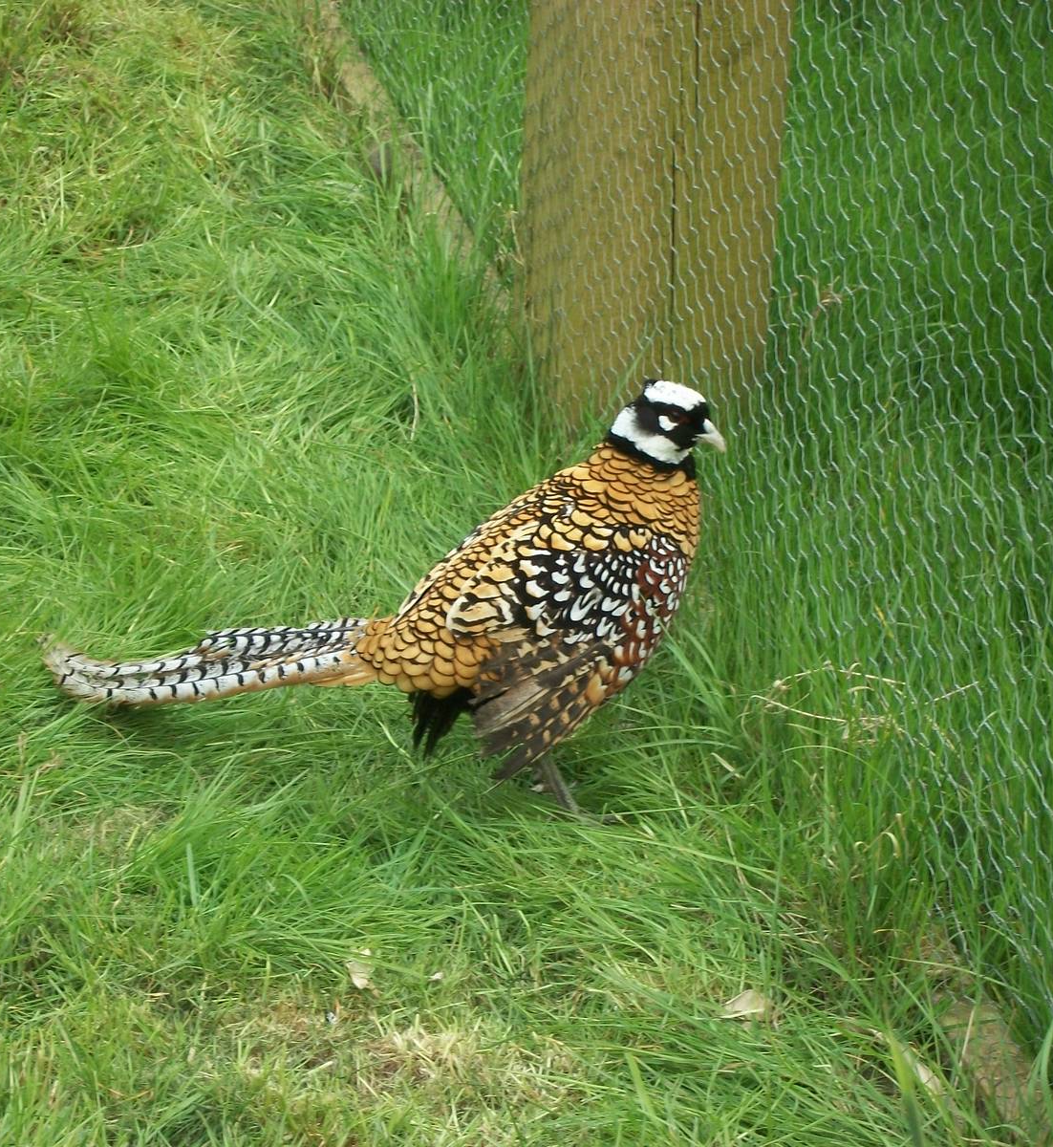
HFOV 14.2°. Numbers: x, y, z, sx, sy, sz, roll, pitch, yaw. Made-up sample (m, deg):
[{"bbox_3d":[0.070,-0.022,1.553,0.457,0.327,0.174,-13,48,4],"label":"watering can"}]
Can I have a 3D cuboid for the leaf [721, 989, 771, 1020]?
[{"bbox_3d":[0.156,0.307,3.024,0.032,0.013,0.018,-7,27,-19],"label":"leaf"}]

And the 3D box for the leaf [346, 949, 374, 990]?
[{"bbox_3d":[-0.120,0.284,3.044,0.020,0.015,0.034,-3,26,-12],"label":"leaf"}]

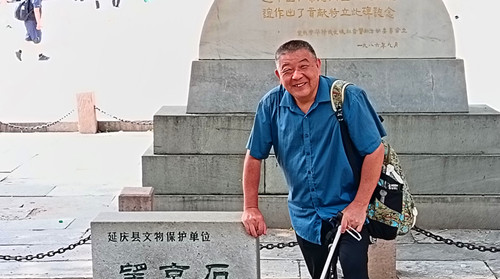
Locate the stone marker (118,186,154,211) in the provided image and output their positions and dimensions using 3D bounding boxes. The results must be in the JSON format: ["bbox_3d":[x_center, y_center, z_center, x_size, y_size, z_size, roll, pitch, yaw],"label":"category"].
[{"bbox_3d":[-0.634,0.541,5.274,0.182,0.495,0.182,0,10,1],"label":"stone marker"}]

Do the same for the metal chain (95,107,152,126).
[{"bbox_3d":[-1.112,-0.263,10.405,1.269,0.224,0.035,0,10,3],"label":"metal chain"}]

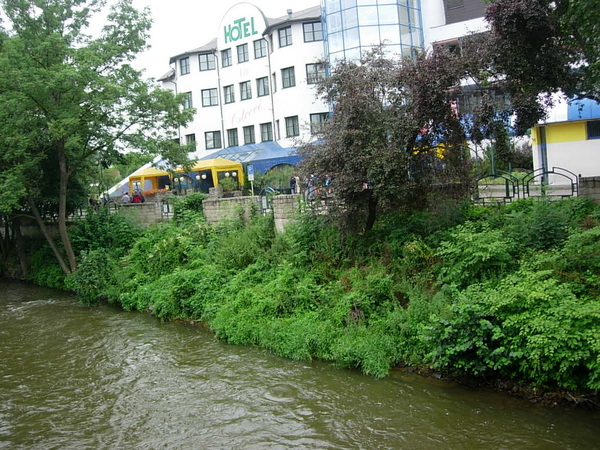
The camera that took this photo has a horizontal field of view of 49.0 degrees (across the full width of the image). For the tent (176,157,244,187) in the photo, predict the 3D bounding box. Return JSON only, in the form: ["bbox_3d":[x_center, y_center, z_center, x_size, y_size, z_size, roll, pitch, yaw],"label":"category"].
[{"bbox_3d":[-8.008,-4.233,57.134,3.000,2.650,6.000,-7,4,-42],"label":"tent"}]

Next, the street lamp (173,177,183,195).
[{"bbox_3d":[-9.636,-2.658,53.063,0.800,2.500,0.400,-5,3,0],"label":"street lamp"}]

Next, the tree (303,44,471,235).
[{"bbox_3d":[3.180,-3.143,24.500,6.300,6.700,5.800,-5,3,0],"label":"tree"}]

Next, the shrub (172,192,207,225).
[{"bbox_3d":[-6.593,-0.984,39.300,2.000,1.900,1.700,-5,3,0],"label":"shrub"}]

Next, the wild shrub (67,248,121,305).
[{"bbox_3d":[-11.286,2.815,36.000,2.900,3.000,2.600,-5,3,0],"label":"wild shrub"}]

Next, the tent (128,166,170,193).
[{"bbox_3d":[-14.989,-4.251,65.826,3.000,2.650,3.000,-7,4,-42],"label":"tent"}]

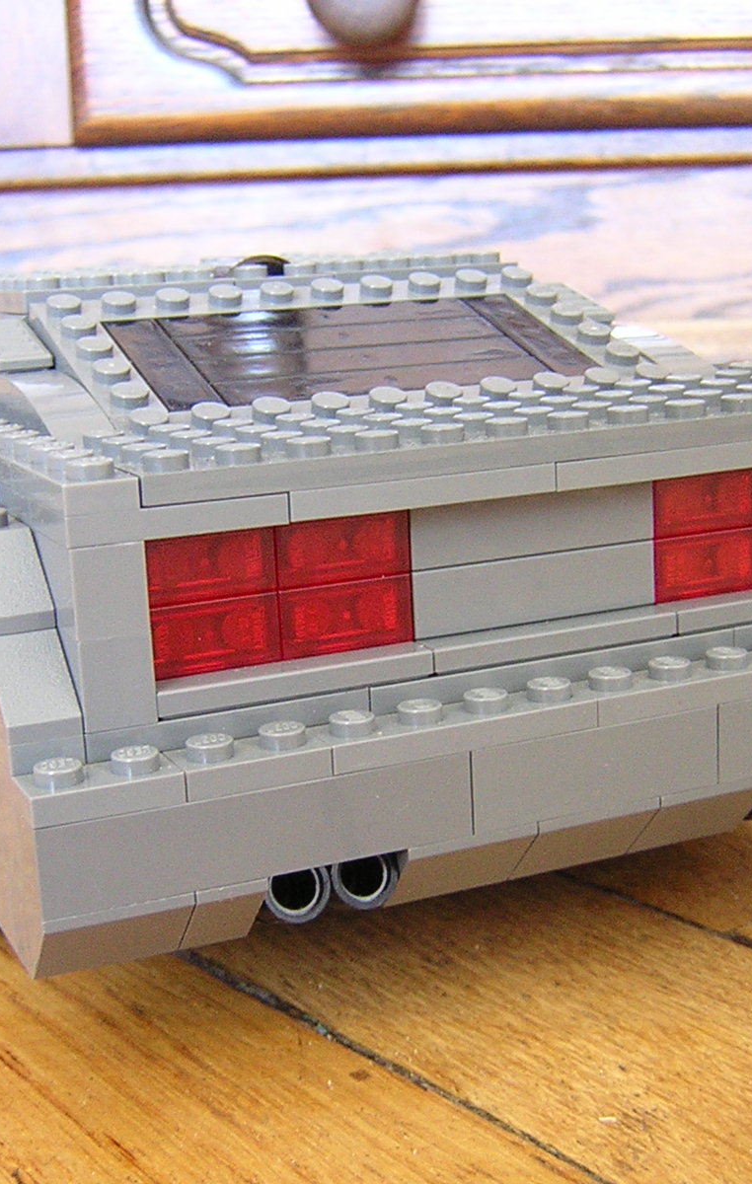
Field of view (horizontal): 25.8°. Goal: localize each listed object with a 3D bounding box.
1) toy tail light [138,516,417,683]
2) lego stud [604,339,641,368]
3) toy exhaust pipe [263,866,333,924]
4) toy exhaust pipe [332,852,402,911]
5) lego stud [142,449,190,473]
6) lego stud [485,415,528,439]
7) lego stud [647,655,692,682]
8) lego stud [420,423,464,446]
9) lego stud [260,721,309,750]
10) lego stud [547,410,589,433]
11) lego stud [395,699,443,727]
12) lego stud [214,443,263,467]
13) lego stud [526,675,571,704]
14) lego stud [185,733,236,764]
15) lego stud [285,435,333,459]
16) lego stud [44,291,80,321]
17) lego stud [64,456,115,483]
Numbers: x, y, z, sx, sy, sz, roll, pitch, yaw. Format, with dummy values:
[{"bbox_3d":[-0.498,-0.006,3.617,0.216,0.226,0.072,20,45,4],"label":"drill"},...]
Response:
[{"bbox_3d":[-0.011,-0.001,0.180,0.032,0.016,0.005,-8,13,-23],"label":"toy tail light"},{"bbox_3d":[0.035,-0.034,0.233,0.005,0.002,0.005,4,30,-3],"label":"lego stud"},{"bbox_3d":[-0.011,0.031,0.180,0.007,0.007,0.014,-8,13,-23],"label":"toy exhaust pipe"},{"bbox_3d":[-0.004,0.030,0.186,0.007,0.007,0.016,-8,6,-22],"label":"toy exhaust pipe"},{"bbox_3d":[-0.022,-0.013,0.171,0.005,0.002,0.005,-8,13,-22],"label":"lego stud"},{"bbox_3d":[0.015,-0.019,0.186,0.005,0.002,0.005,-3,12,1],"label":"lego stud"},{"bbox_3d":[0.034,0.009,0.191,0.005,0.002,0.005,-3,12,1],"label":"lego stud"},{"bbox_3d":[0.008,-0.017,0.182,0.005,0.002,0.005,-3,12,1],"label":"lego stud"},{"bbox_3d":[-0.010,0.015,0.172,0.005,0.002,0.005,-3,12,1],"label":"lego stud"},{"bbox_3d":[0.022,-0.020,0.189,0.005,0.002,0.005,-3,12,1],"label":"lego stud"},{"bbox_3d":[0.005,0.013,0.178,0.005,0.002,0.005,-3,12,1],"label":"lego stud"},{"bbox_3d":[-0.014,-0.014,0.172,0.005,0.002,0.005,-3,12,1],"label":"lego stud"},{"bbox_3d":[0.020,0.011,0.185,0.005,0.002,0.005,-3,12,1],"label":"lego stud"},{"bbox_3d":[-0.017,0.016,0.168,0.005,0.002,0.005,-3,12,1],"label":"lego stud"},{"bbox_3d":[-0.007,-0.016,0.176,0.005,0.002,0.005,-3,12,1],"label":"lego stud"},{"bbox_3d":[-0.044,-0.040,0.230,0.005,0.002,0.005,-8,32,-23],"label":"lego stud"},{"bbox_3d":[-0.029,-0.012,0.168,0.005,0.002,0.005,-8,13,-22],"label":"lego stud"}]

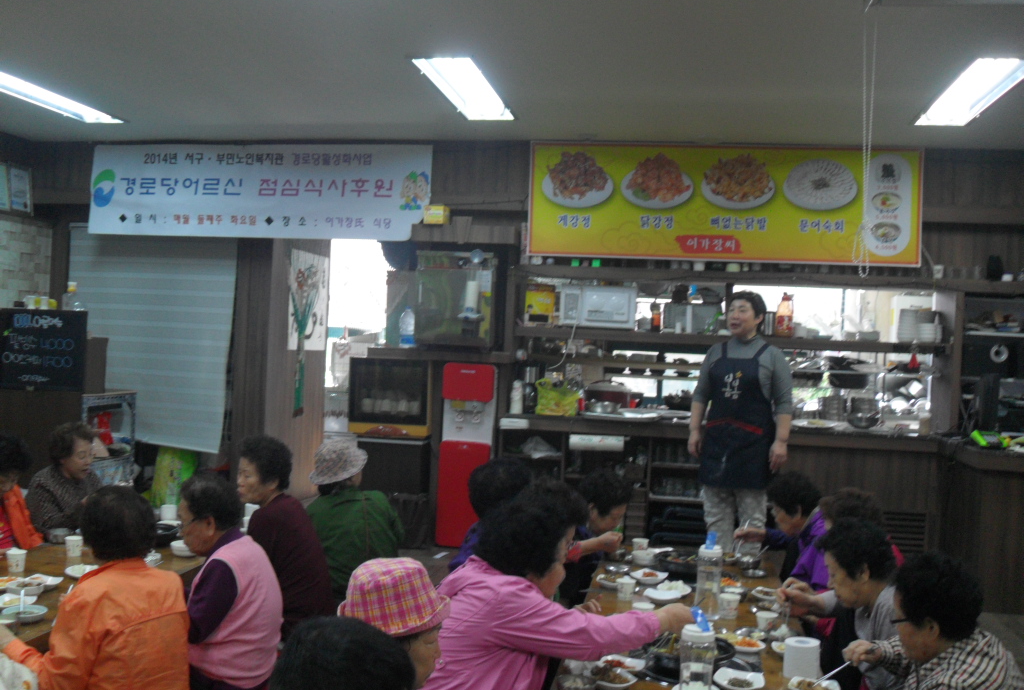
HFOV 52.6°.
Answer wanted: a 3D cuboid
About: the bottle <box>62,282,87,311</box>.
[{"bbox_3d":[-2.531,-0.218,5.961,0.108,0.290,0.105,2,0,10],"label":"bottle"}]

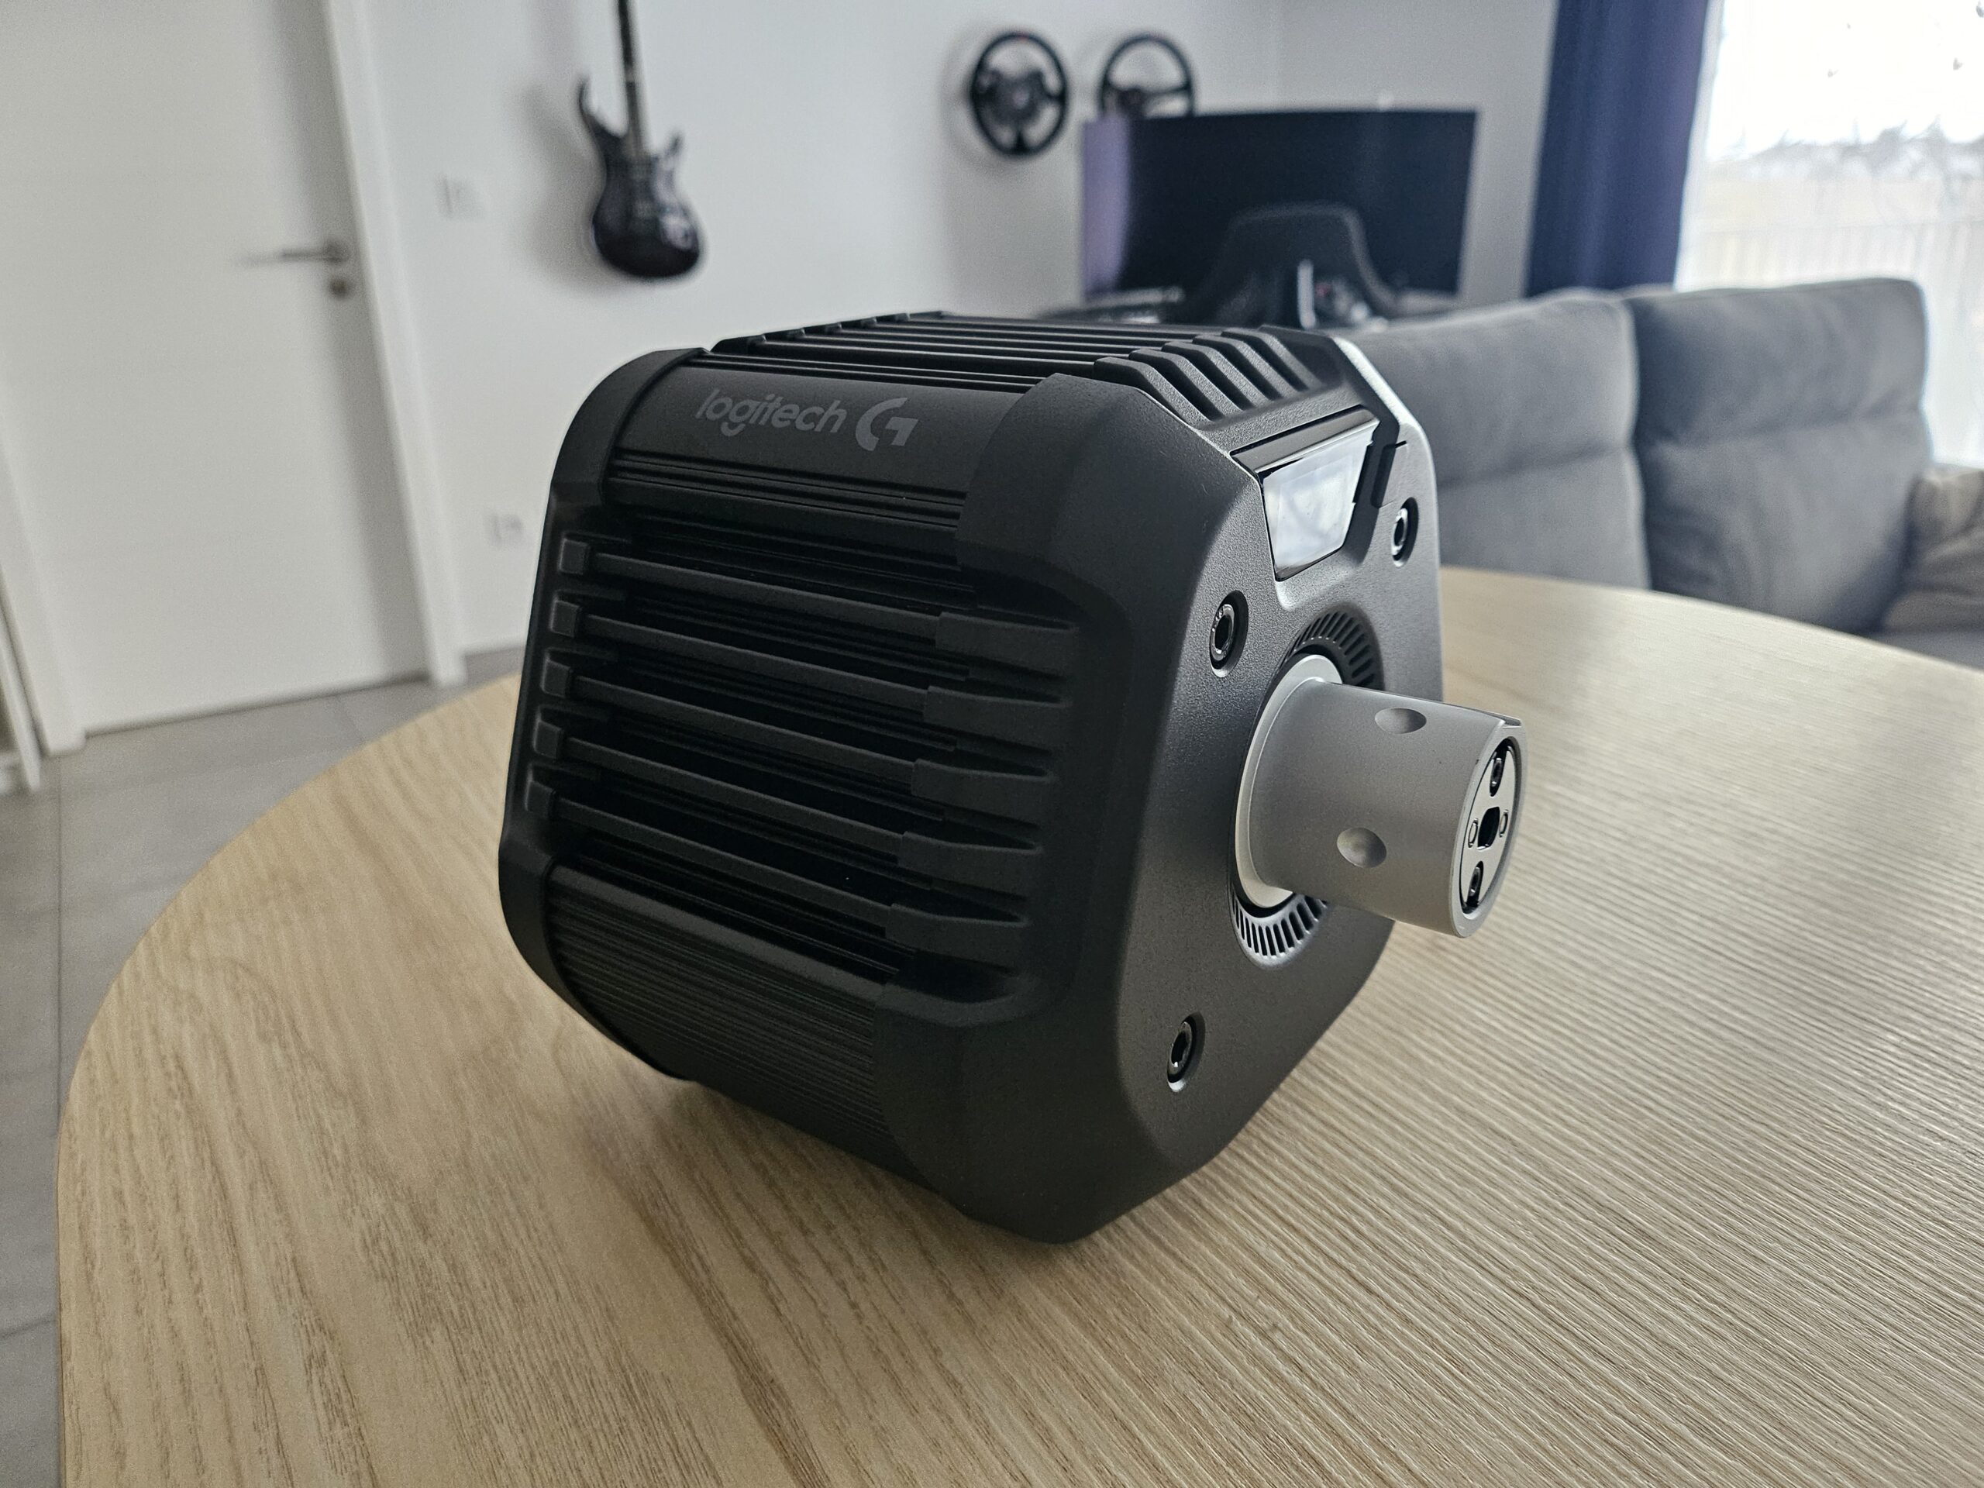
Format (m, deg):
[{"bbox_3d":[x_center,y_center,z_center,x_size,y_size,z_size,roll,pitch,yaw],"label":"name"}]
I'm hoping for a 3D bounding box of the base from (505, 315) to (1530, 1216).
[{"bbox_3d":[0.024,0.001,0.319,0.179,0.184,0.209,14,27,32],"label":"base"}]

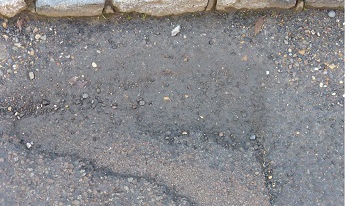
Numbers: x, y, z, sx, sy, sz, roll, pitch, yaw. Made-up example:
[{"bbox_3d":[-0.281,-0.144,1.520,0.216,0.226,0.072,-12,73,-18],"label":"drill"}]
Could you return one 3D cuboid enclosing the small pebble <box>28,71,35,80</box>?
[{"bbox_3d":[-0.397,-0.076,1.597,0.014,0.012,0.021,-7,62,-4],"label":"small pebble"}]

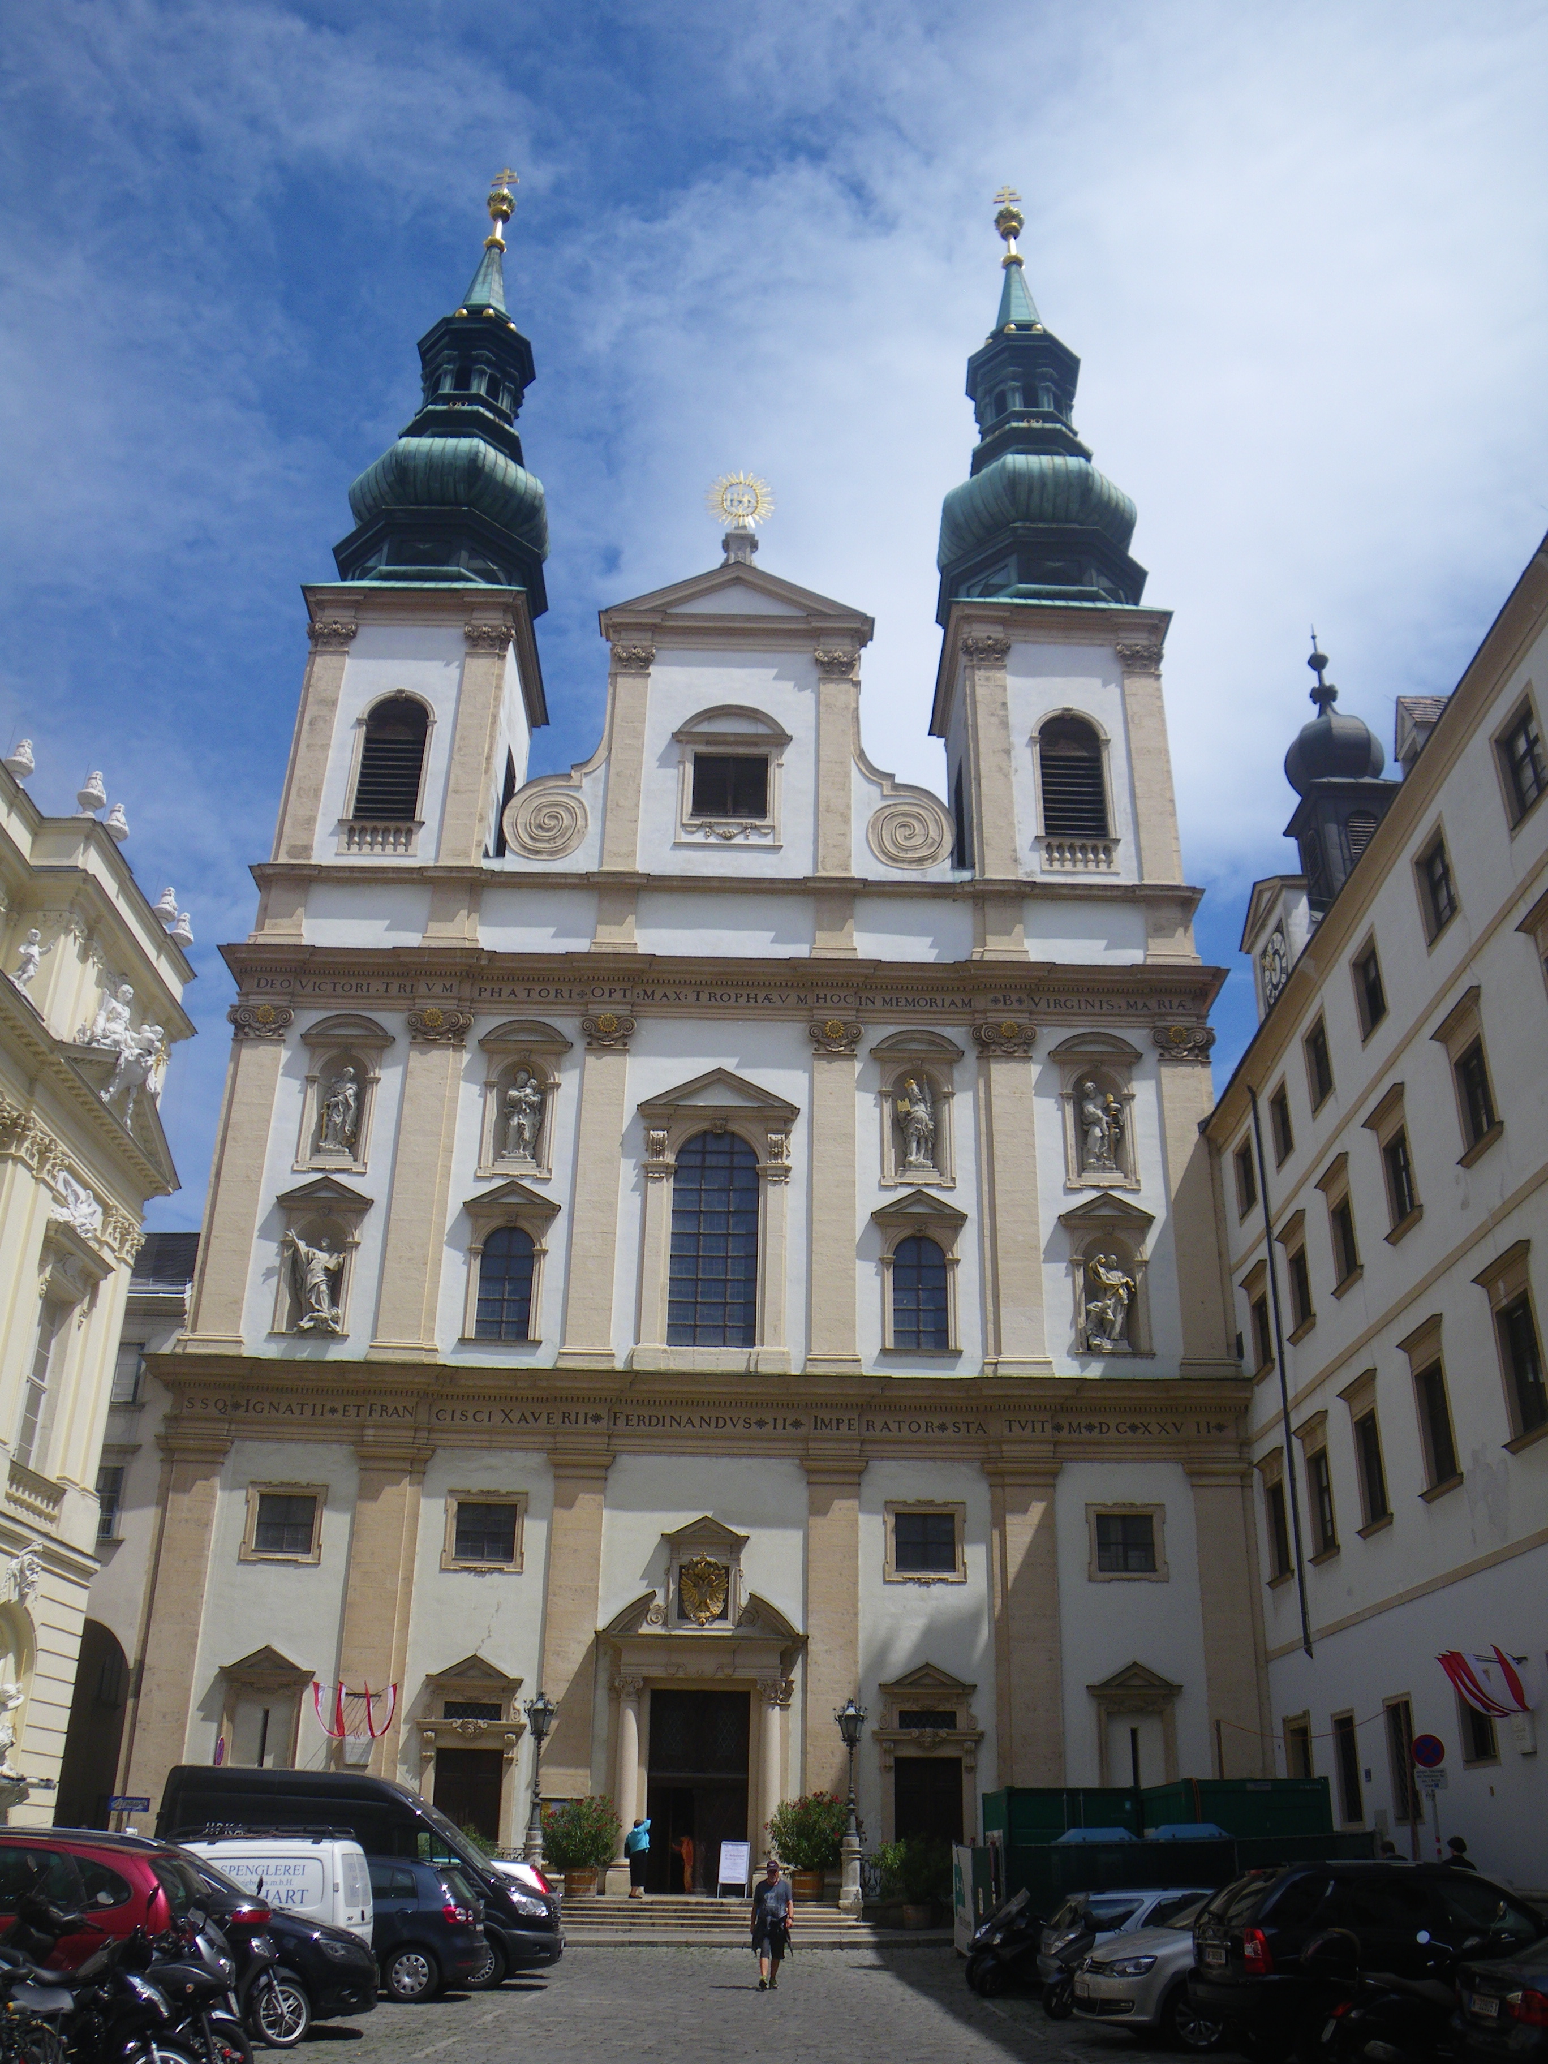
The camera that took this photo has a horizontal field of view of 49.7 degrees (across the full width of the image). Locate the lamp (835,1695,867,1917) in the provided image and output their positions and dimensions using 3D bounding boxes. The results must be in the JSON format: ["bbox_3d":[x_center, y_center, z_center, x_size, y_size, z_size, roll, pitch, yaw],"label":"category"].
[{"bbox_3d":[1.732,17.381,37.521,0.740,4.489,0.740,1,-24,-1],"label":"lamp"}]

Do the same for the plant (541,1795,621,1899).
[{"bbox_3d":[-4.516,19.078,39.126,1.832,2.154,1.741,1,-26,0],"label":"plant"}]

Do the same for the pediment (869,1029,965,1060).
[{"bbox_3d":[4.037,0.405,47.233,2.652,0.767,0.500,1,-24,-1],"label":"pediment"}]

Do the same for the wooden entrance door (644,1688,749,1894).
[{"bbox_3d":[-1.765,18.106,39.882,2.366,4.444,0.250,1,-24,-1],"label":"wooden entrance door"}]

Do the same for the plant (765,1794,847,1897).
[{"bbox_3d":[0.803,18.847,38.681,2.022,2.250,1.900,1,-26,-1],"label":"plant"}]

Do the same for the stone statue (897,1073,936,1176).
[{"bbox_3d":[3.915,2.536,46.068,1.100,2.900,0.900,1,-26,0],"label":"stone statue"}]

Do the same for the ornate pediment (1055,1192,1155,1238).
[{"bbox_3d":[8.892,4.856,44.691,2.500,1.050,0.550,1,-26,0],"label":"ornate pediment"}]

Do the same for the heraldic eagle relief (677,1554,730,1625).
[{"bbox_3d":[-1.784,14.212,42.550,1.310,1.726,0.300,1,-26,0],"label":"heraldic eagle relief"}]

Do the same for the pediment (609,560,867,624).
[{"bbox_3d":[-1.131,-13.669,53.247,8.367,2.620,0.900,1,-24,-1],"label":"pediment"}]

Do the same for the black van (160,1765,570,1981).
[{"bbox_3d":[-5.703,11.989,23.741,5.537,2.640,2.030,1,-26,-1],"label":"black van"}]

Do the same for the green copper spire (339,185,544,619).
[{"bbox_3d":[-11.690,-24.692,64.070,7.200,24.881,7.200,1,-26,-1],"label":"green copper spire"}]

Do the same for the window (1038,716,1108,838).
[{"bbox_3d":[9.241,-7.900,51.443,2.050,4.500,0.450,1,-26,0],"label":"window"}]

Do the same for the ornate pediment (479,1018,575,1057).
[{"bbox_3d":[-7.146,0.178,48.444,2.601,0.879,0.600,1,-26,-1],"label":"ornate pediment"}]

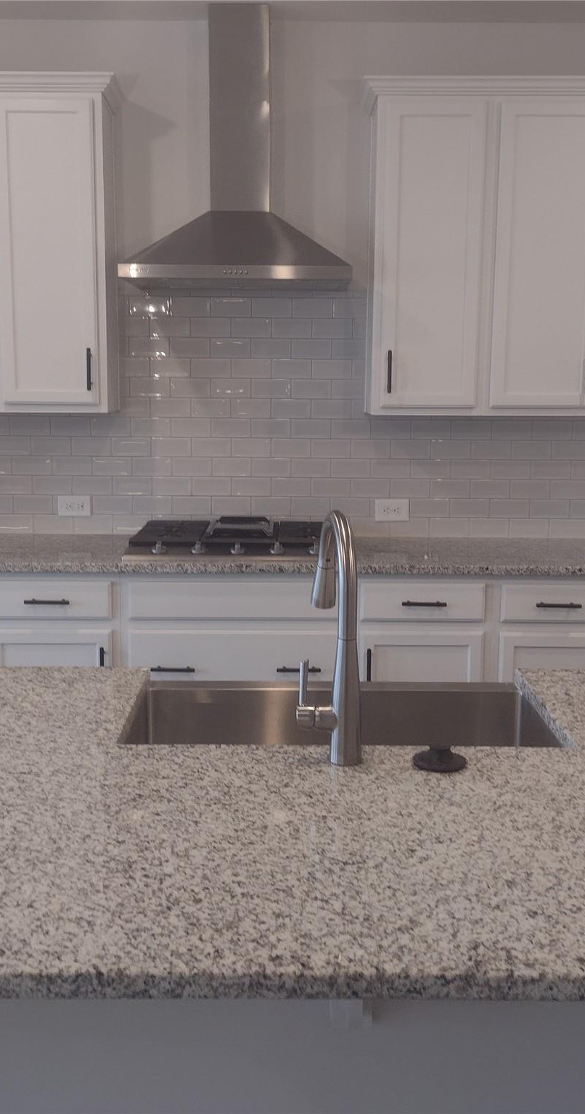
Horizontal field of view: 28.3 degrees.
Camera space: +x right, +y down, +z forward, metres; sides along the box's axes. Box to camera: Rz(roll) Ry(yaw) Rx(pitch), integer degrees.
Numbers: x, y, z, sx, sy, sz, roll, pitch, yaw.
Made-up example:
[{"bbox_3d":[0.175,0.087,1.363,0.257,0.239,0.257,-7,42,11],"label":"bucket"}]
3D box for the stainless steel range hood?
[{"bbox_3d":[-0.182,-1.394,3.920,0.757,0.930,0.495,0,9,-1],"label":"stainless steel range hood"}]

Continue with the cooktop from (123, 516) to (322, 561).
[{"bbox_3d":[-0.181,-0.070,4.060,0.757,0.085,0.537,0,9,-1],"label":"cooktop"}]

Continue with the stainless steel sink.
[{"bbox_3d":[0.086,0.427,2.222,0.800,0.250,0.545,0,9,-1],"label":"stainless steel sink"}]

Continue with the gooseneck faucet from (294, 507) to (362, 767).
[{"bbox_3d":[0.043,0.116,1.940,0.103,0.394,0.257,-1,9,-9],"label":"gooseneck faucet"}]

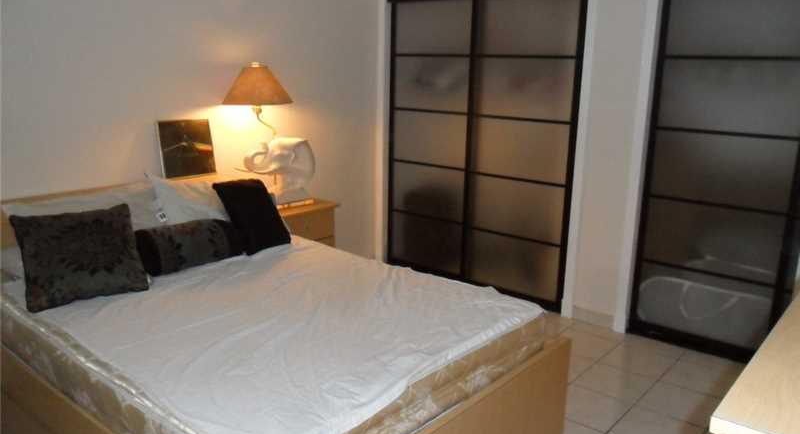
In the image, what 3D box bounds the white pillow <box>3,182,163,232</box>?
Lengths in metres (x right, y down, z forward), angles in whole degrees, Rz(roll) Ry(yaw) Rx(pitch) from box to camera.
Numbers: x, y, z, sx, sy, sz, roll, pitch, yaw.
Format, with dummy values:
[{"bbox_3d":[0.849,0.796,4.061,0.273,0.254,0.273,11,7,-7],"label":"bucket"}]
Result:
[{"bbox_3d":[-1.274,0.073,2.680,0.640,0.140,0.420,-14,55,-47],"label":"white pillow"}]

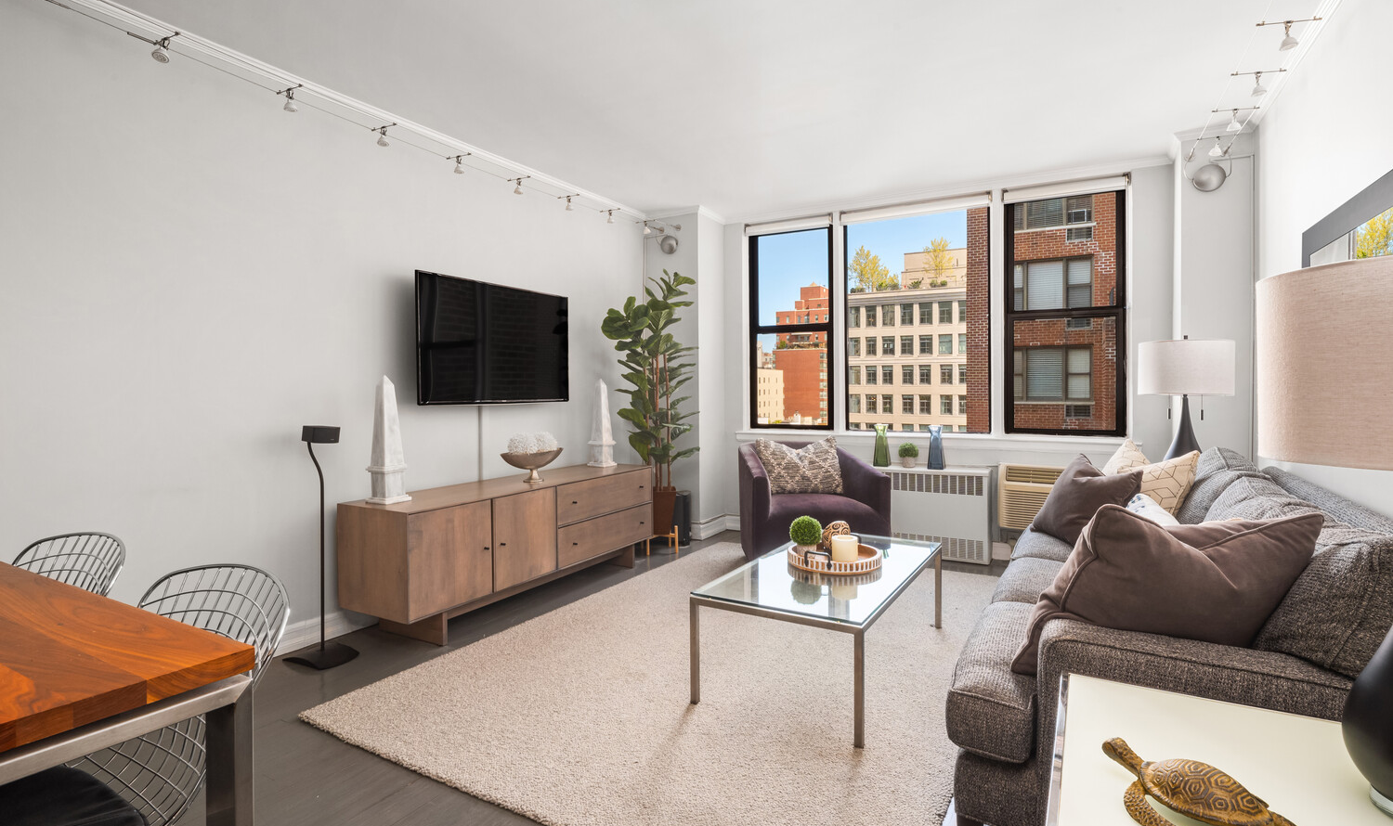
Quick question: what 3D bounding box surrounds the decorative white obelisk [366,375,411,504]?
[{"bbox_3d":[-1.409,0.112,3.012,0.158,0.573,0.158,1,2,29],"label":"decorative white obelisk"}]

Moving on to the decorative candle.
[{"bbox_3d":[0.610,0.558,2.705,0.106,0.088,0.106,1,2,29],"label":"decorative candle"}]

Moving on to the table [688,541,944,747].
[{"bbox_3d":[0.556,0.815,2.685,0.619,0.393,1.210,1,2,31],"label":"table"}]

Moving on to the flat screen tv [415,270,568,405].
[{"bbox_3d":[-1.113,-0.388,3.748,0.050,0.664,1.118,0,2,29],"label":"flat screen tv"}]

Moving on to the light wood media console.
[{"bbox_3d":[-0.946,0.691,3.630,0.478,0.614,1.836,0,2,29],"label":"light wood media console"}]

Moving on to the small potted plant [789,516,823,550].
[{"bbox_3d":[0.464,0.521,2.761,0.132,0.164,0.132,0,2,0],"label":"small potted plant"}]

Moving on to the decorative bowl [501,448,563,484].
[{"bbox_3d":[-0.905,0.288,3.652,0.223,0.173,0.457,1,2,29],"label":"decorative bowl"}]

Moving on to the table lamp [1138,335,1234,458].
[{"bbox_3d":[2.450,0.009,3.298,0.390,0.790,0.390,0,2,29],"label":"table lamp"}]

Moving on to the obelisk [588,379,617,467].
[{"bbox_3d":[-0.640,0.062,4.455,0.140,0.587,0.140,0,2,29],"label":"obelisk"}]

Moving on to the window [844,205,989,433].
[{"bbox_3d":[1.501,-0.615,4.544,0.964,1.503,0.100,0,2,29],"label":"window"}]

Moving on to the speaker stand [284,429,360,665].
[{"bbox_3d":[-1.549,0.538,2.731,0.223,0.970,0.217,1,2,29],"label":"speaker stand"}]

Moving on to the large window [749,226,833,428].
[{"bbox_3d":[0.711,-0.633,4.981,0.680,1.520,0.100,0,2,29],"label":"large window"}]

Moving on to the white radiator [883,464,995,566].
[{"bbox_3d":[1.510,0.649,4.406,0.842,0.600,0.236,0,2,29],"label":"white radiator"}]

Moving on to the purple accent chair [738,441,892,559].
[{"bbox_3d":[0.746,0.593,4.391,0.859,0.730,0.758,0,2,-3],"label":"purple accent chair"}]

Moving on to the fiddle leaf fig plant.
[{"bbox_3d":[-0.318,-0.124,4.527,0.602,1.716,0.602,1,2,29],"label":"fiddle leaf fig plant"}]

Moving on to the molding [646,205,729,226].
[{"bbox_3d":[-0.096,-1.472,5.090,0.511,0.057,0.473,0,2,29],"label":"molding"}]

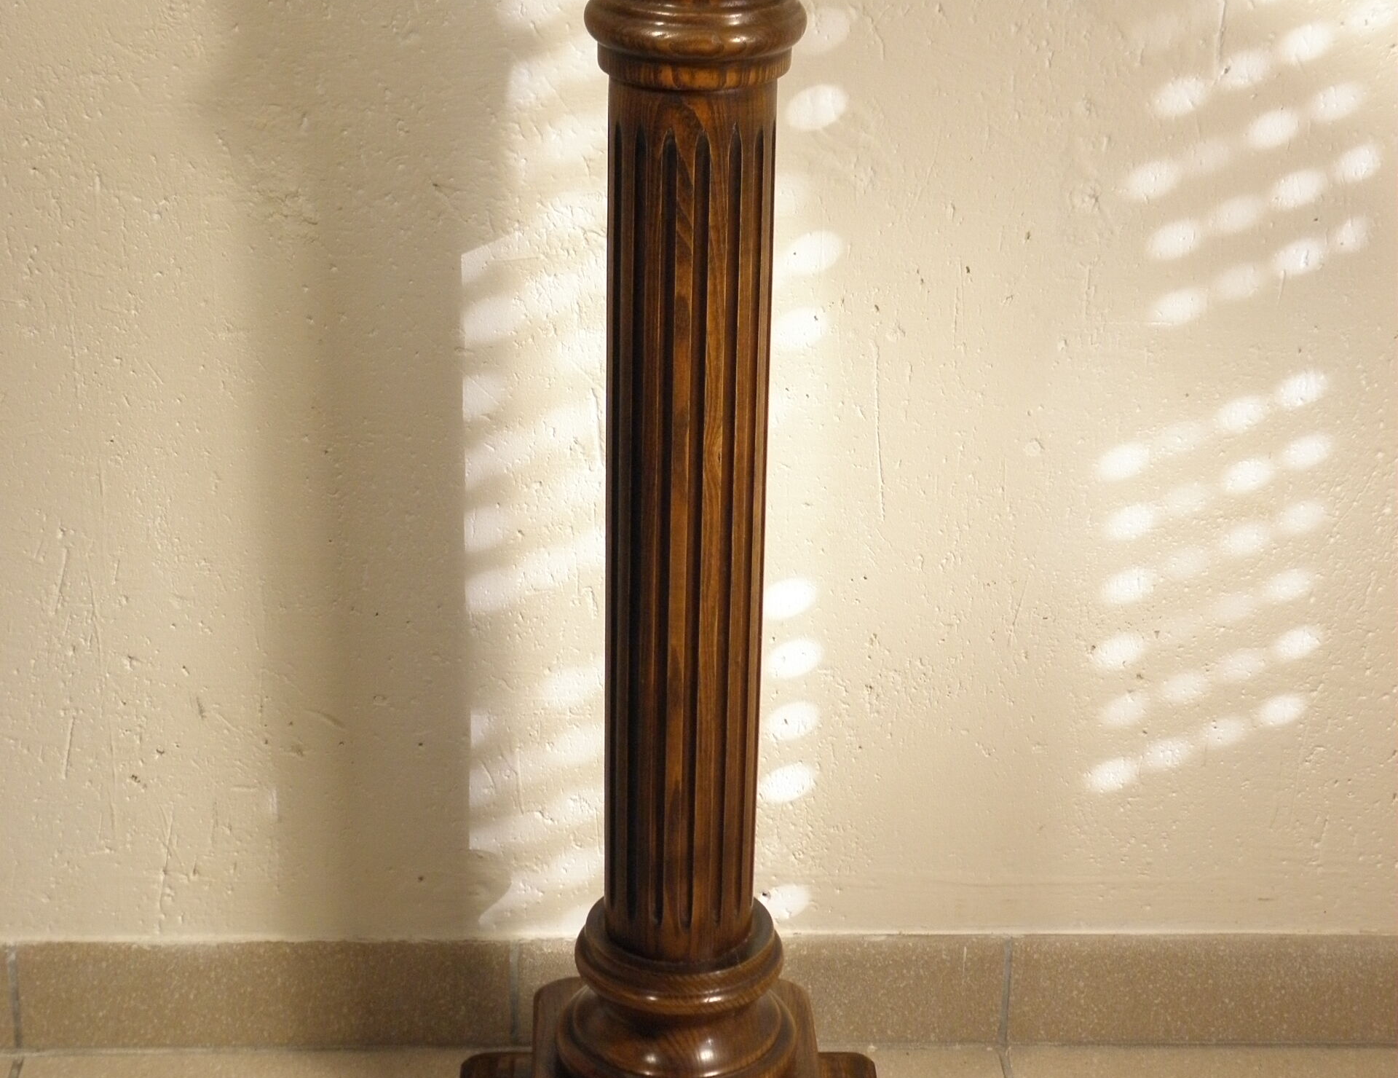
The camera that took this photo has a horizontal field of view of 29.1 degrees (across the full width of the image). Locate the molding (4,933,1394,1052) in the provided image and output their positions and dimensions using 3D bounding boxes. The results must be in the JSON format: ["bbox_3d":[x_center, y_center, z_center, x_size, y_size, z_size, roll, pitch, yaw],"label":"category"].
[{"bbox_3d":[0.005,0.282,1.690,0.873,0.081,0.011,0,25,-2],"label":"molding"}]

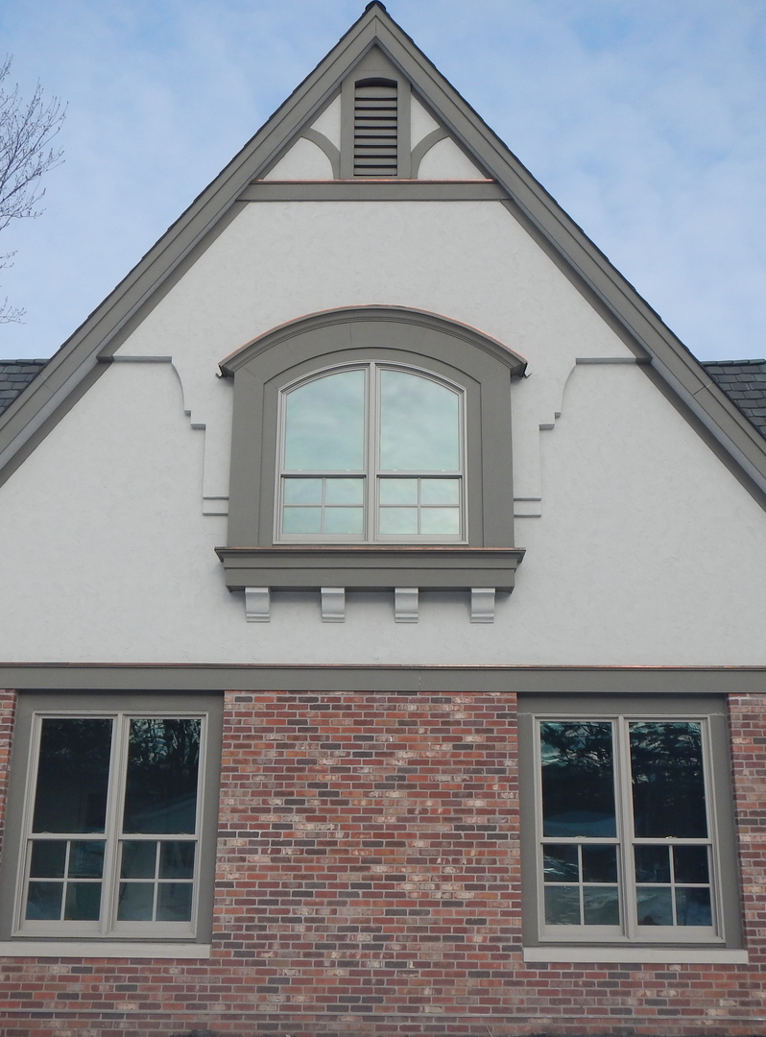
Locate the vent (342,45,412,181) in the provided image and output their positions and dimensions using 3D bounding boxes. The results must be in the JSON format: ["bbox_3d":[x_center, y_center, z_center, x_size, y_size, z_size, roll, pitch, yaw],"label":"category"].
[{"bbox_3d":[-0.068,-4.222,11.608,0.725,1.580,0.100,0,-15,1],"label":"vent"}]

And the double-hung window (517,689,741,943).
[{"bbox_3d":[2.150,2.644,9.869,1.886,2.160,0.180,0,-15,1],"label":"double-hung window"}]

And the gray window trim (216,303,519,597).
[{"bbox_3d":[-0.099,-0.605,10.461,2.870,2.800,0.400,0,-15,1],"label":"gray window trim"}]

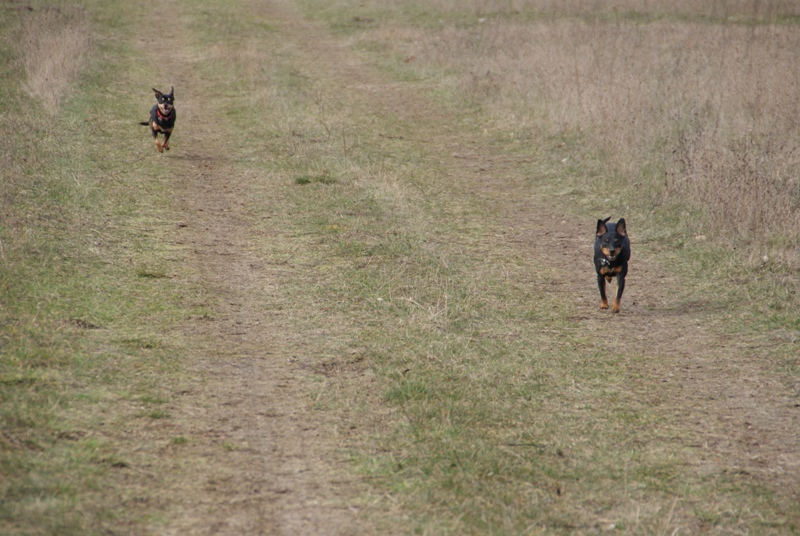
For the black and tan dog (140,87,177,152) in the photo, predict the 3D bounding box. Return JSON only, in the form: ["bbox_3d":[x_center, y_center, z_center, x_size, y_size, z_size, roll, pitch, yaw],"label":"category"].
[{"bbox_3d":[-1.461,-0.905,30.300,0.190,0.385,0.520,-1,5,-13],"label":"black and tan dog"}]

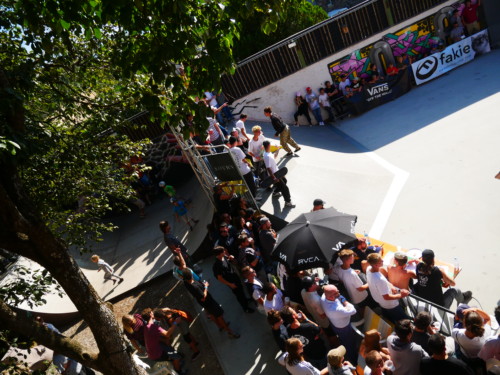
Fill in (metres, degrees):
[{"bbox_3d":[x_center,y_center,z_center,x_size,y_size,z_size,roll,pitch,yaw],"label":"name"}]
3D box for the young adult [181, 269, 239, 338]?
[{"bbox_3d":[-0.741,2.147,6.433,0.500,1.760,0.550,-37,25,-23],"label":"young adult"}]

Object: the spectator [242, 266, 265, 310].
[{"bbox_3d":[0.307,1.936,5.637,0.400,1.740,0.520,-26,23,0],"label":"spectator"}]

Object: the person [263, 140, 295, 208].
[{"bbox_3d":[0.657,-0.360,8.721,0.650,1.720,0.550,-26,23,0],"label":"person"}]

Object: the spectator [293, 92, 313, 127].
[{"bbox_3d":[2.368,-3.519,15.640,0.650,1.580,0.420,-26,23,0],"label":"spectator"}]

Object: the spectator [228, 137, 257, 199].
[{"bbox_3d":[-0.113,-0.450,8.672,0.450,1.780,0.520,-36,25,-23],"label":"spectator"}]

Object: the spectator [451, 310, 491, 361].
[{"bbox_3d":[2.737,2.009,4.124,0.580,1.640,0.500,-18,25,16],"label":"spectator"}]

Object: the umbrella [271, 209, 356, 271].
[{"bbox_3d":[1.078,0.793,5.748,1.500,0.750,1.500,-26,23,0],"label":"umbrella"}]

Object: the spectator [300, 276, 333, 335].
[{"bbox_3d":[1.178,2.017,5.330,0.450,1.750,0.520,-34,24,-18],"label":"spectator"}]

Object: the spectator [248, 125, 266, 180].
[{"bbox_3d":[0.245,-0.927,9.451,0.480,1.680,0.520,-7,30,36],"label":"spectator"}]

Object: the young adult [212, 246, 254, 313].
[{"bbox_3d":[-0.309,1.938,7.147,0.500,1.750,0.500,-24,24,5],"label":"young adult"}]

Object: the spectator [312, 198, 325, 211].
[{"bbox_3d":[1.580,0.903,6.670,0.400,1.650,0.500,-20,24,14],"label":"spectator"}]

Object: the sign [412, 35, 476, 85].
[{"bbox_3d":[8.664,-5.629,15.465,2.710,0.950,0.060,-24,23,6],"label":"sign"}]

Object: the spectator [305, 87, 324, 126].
[{"bbox_3d":[2.631,-3.230,13.947,0.500,1.680,0.420,-30,23,-9],"label":"spectator"}]

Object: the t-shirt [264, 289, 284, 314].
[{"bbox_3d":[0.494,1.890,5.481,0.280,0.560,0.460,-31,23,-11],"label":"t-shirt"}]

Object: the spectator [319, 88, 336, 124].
[{"bbox_3d":[3.453,-3.585,15.315,0.500,1.640,0.380,-32,24,-14],"label":"spectator"}]

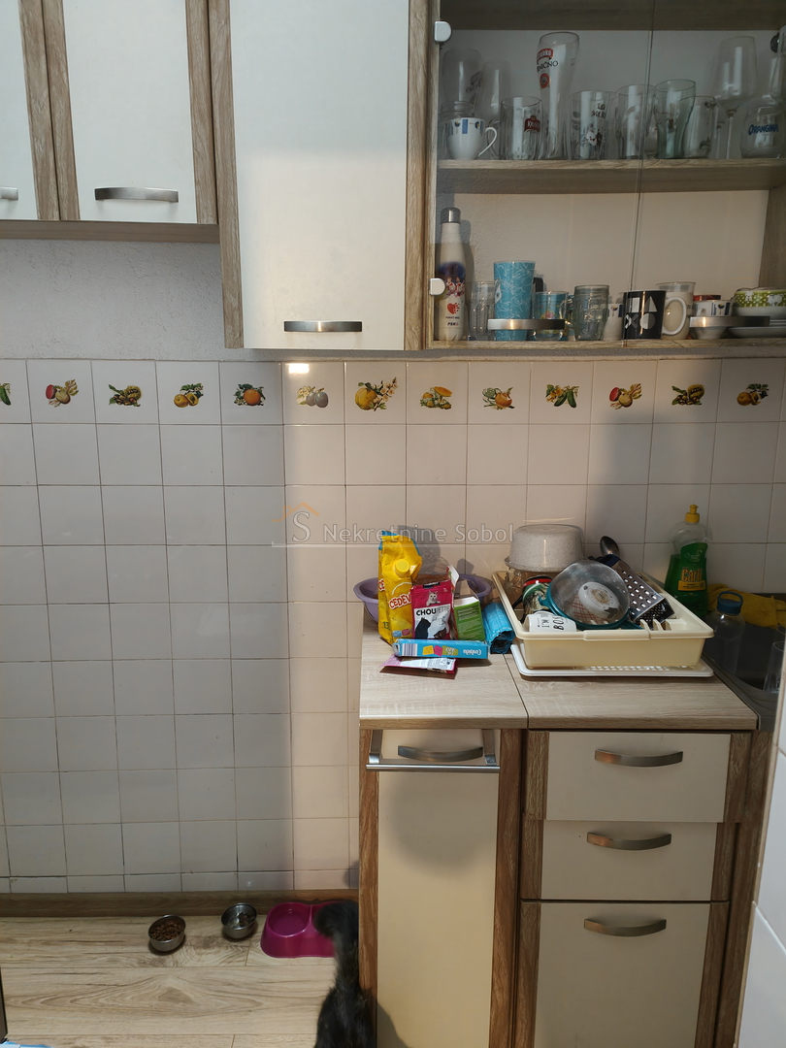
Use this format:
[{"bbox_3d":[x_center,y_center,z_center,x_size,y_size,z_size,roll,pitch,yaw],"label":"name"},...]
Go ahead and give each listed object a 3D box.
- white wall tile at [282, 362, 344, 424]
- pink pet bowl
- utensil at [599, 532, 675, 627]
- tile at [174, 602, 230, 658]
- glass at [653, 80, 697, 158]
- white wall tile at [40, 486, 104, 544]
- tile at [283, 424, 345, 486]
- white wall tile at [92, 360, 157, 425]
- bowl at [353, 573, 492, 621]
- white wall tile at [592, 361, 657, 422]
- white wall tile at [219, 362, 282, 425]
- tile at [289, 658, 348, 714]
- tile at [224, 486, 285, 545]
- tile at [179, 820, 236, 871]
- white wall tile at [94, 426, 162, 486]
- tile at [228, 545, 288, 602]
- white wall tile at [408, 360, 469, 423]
[{"bbox_3d":[-0.192,-0.317,1.837,0.150,0.150,0.009,0,11,-1],"label":"white wall tile"},{"bbox_3d":[-0.213,1.059,1.986,0.262,0.052,0.155,0,9,-2],"label":"pink pet bowl"},{"bbox_3d":[0.520,0.128,1.618,0.095,0.070,0.210,-35,45,13],"label":"utensil"},{"bbox_3d":[-0.496,0.277,1.954,0.150,0.150,0.009,0,10,-1],"label":"tile"},{"bbox_3d":[0.573,-0.813,1.549,0.084,0.153,0.084,0,10,-1],"label":"glass"},{"bbox_3d":[-0.800,-0.020,1.889,0.150,0.150,0.010,0,9,-2],"label":"white wall tile"},{"bbox_3d":[-0.191,-0.168,1.863,0.150,0.150,0.009,0,11,-1],"label":"tile"},{"bbox_3d":[-0.647,-0.319,1.845,0.150,0.150,0.010,0,9,-2],"label":"white wall tile"},{"bbox_3d":[0.070,0.215,1.778,0.318,0.120,0.318,0,11,-1],"label":"bowl"},{"bbox_3d":[0.571,-0.326,1.872,0.150,0.150,0.008,0,11,-1],"label":"white wall tile"},{"bbox_3d":[-0.345,-0.320,1.855,0.149,0.149,0.008,0,11,-1],"label":"white wall tile"},{"bbox_3d":[-0.193,0.425,1.994,0.150,0.150,0.008,0,10,-1],"label":"tile"},{"bbox_3d":[-0.343,-0.022,1.903,0.149,0.149,0.008,0,11,-1],"label":"tile"},{"bbox_3d":[-0.506,0.889,2.089,0.150,0.150,0.008,0,11,-1],"label":"tile"},{"bbox_3d":[-0.651,-0.171,1.875,0.150,0.150,0.008,0,10,-1],"label":"white wall tile"},{"bbox_3d":[-0.344,0.127,1.932,0.149,0.149,0.008,0,11,-1],"label":"tile"},{"bbox_3d":[0.108,-0.317,1.839,0.149,0.149,0.008,0,10,-1],"label":"white wall tile"}]

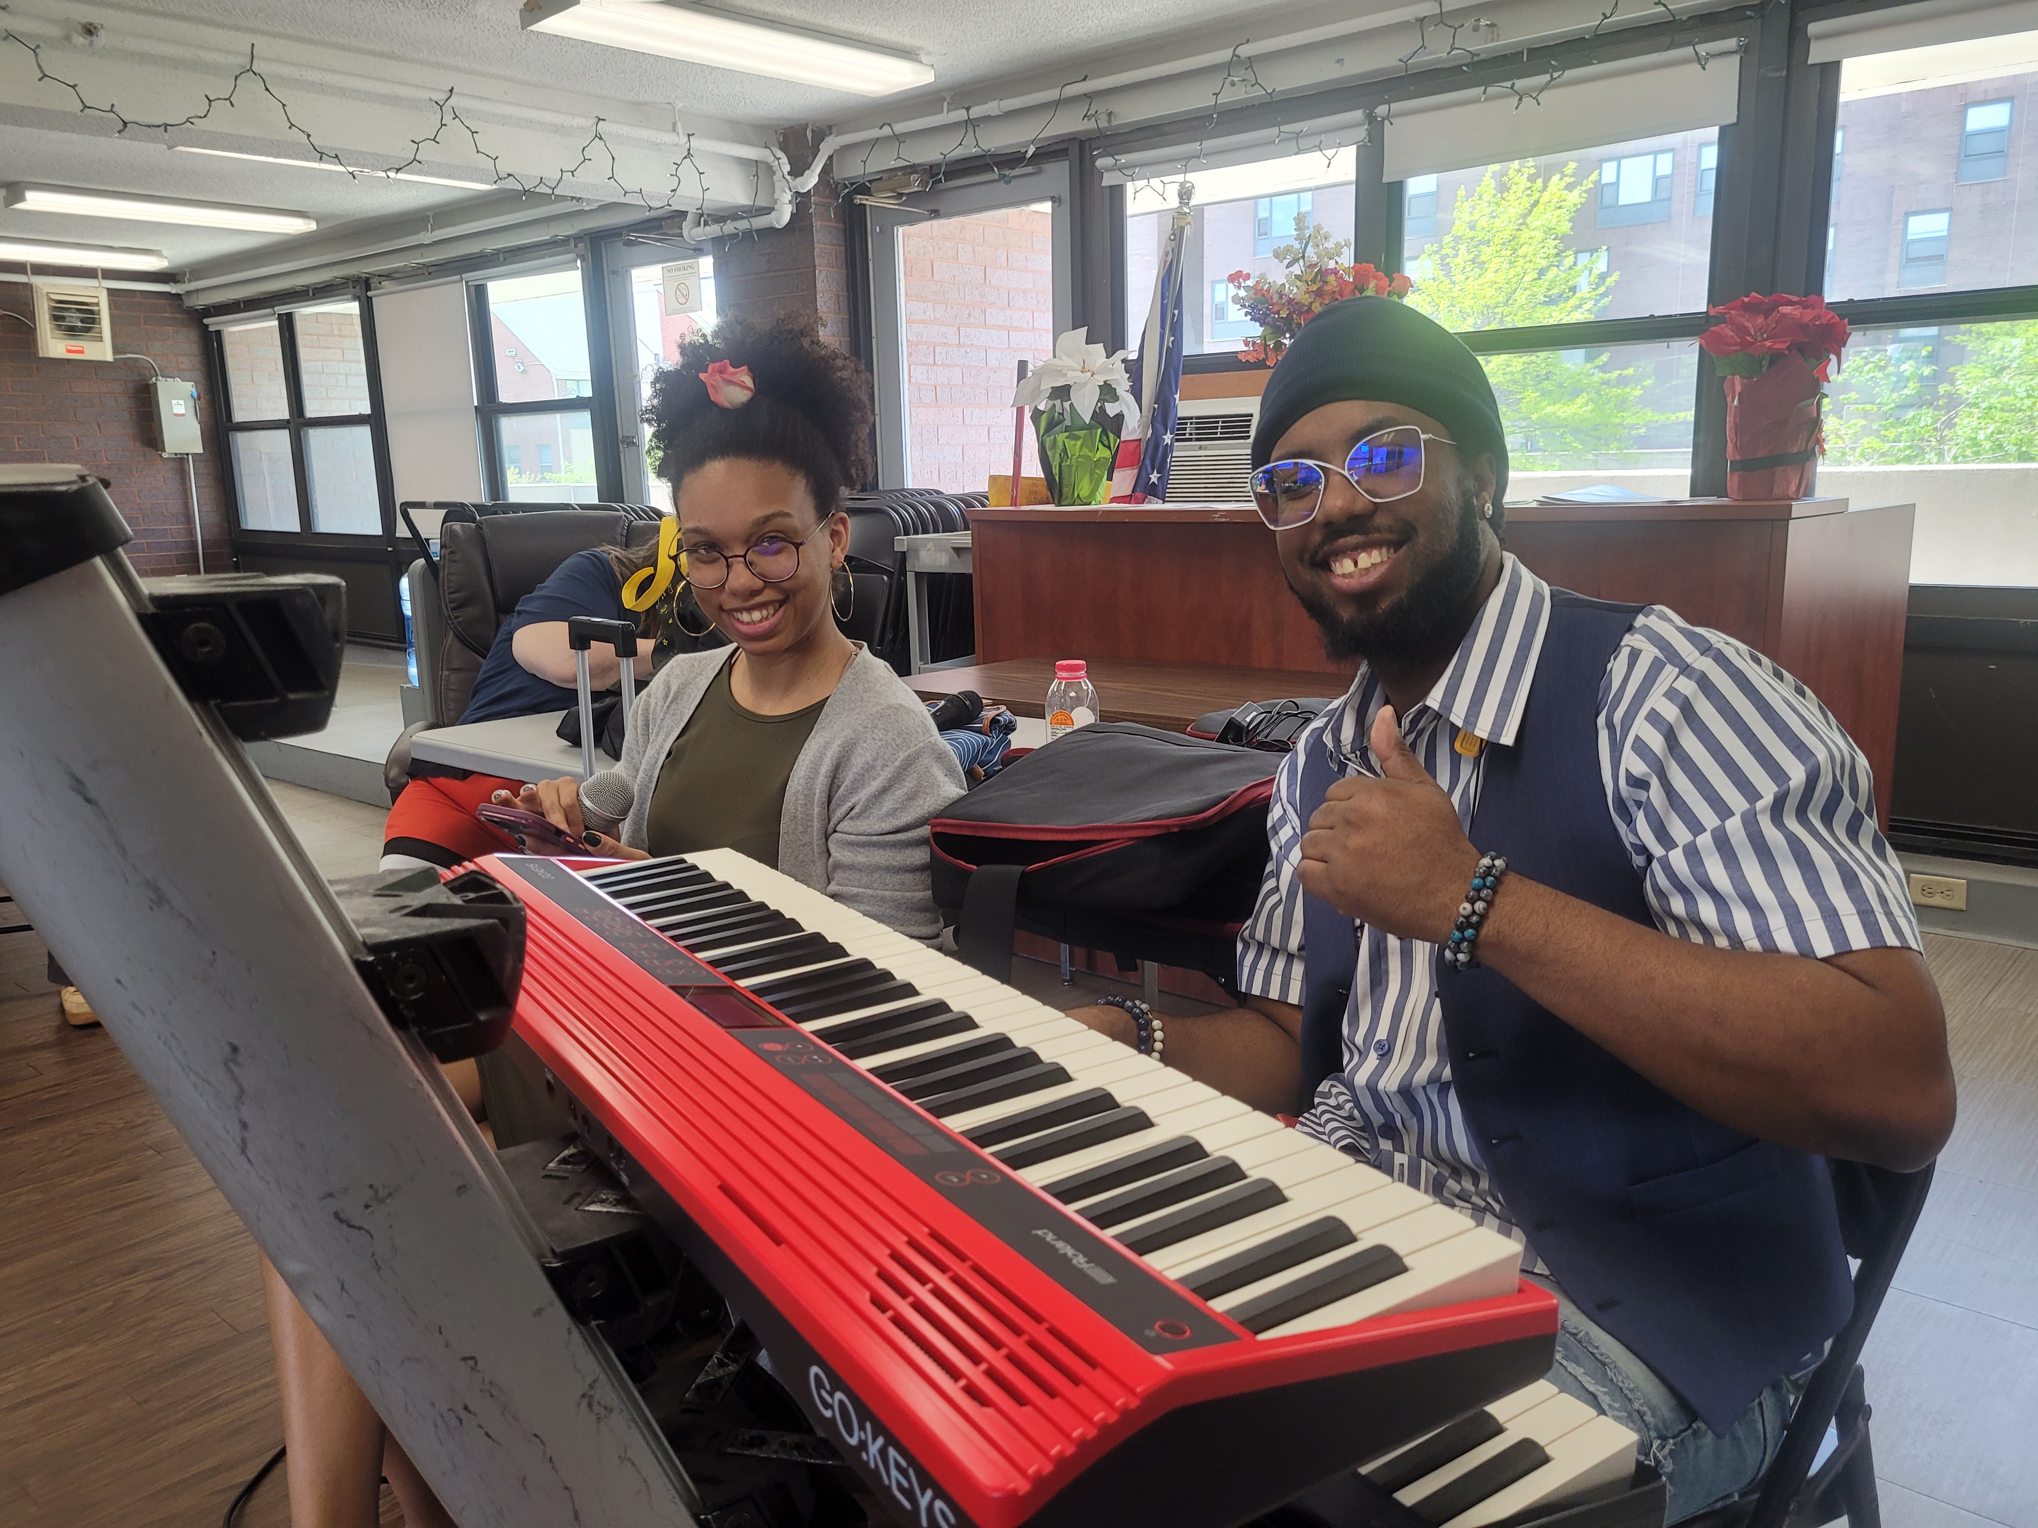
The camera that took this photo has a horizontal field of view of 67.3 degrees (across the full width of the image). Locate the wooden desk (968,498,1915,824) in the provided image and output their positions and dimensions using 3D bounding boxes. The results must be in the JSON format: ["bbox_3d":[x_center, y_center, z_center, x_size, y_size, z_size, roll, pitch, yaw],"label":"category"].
[{"bbox_3d":[0.869,-0.054,3.438,1.790,1.065,0.930,8,15,40],"label":"wooden desk"}]

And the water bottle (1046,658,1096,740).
[{"bbox_3d":[0.073,-0.054,2.067,0.069,0.175,0.069,-2,11,0],"label":"water bottle"}]

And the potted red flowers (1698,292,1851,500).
[{"bbox_3d":[1.293,-0.629,2.636,0.260,0.365,0.260,8,15,40],"label":"potted red flowers"}]

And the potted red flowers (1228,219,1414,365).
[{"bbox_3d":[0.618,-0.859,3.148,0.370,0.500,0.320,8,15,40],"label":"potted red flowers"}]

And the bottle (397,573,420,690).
[{"bbox_3d":[-1.897,-0.482,4.953,0.270,0.480,0.270,8,15,40],"label":"bottle"}]

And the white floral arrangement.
[{"bbox_3d":[0.136,-0.894,3.589,0.290,0.250,0.280,-2,11,0],"label":"white floral arrangement"}]

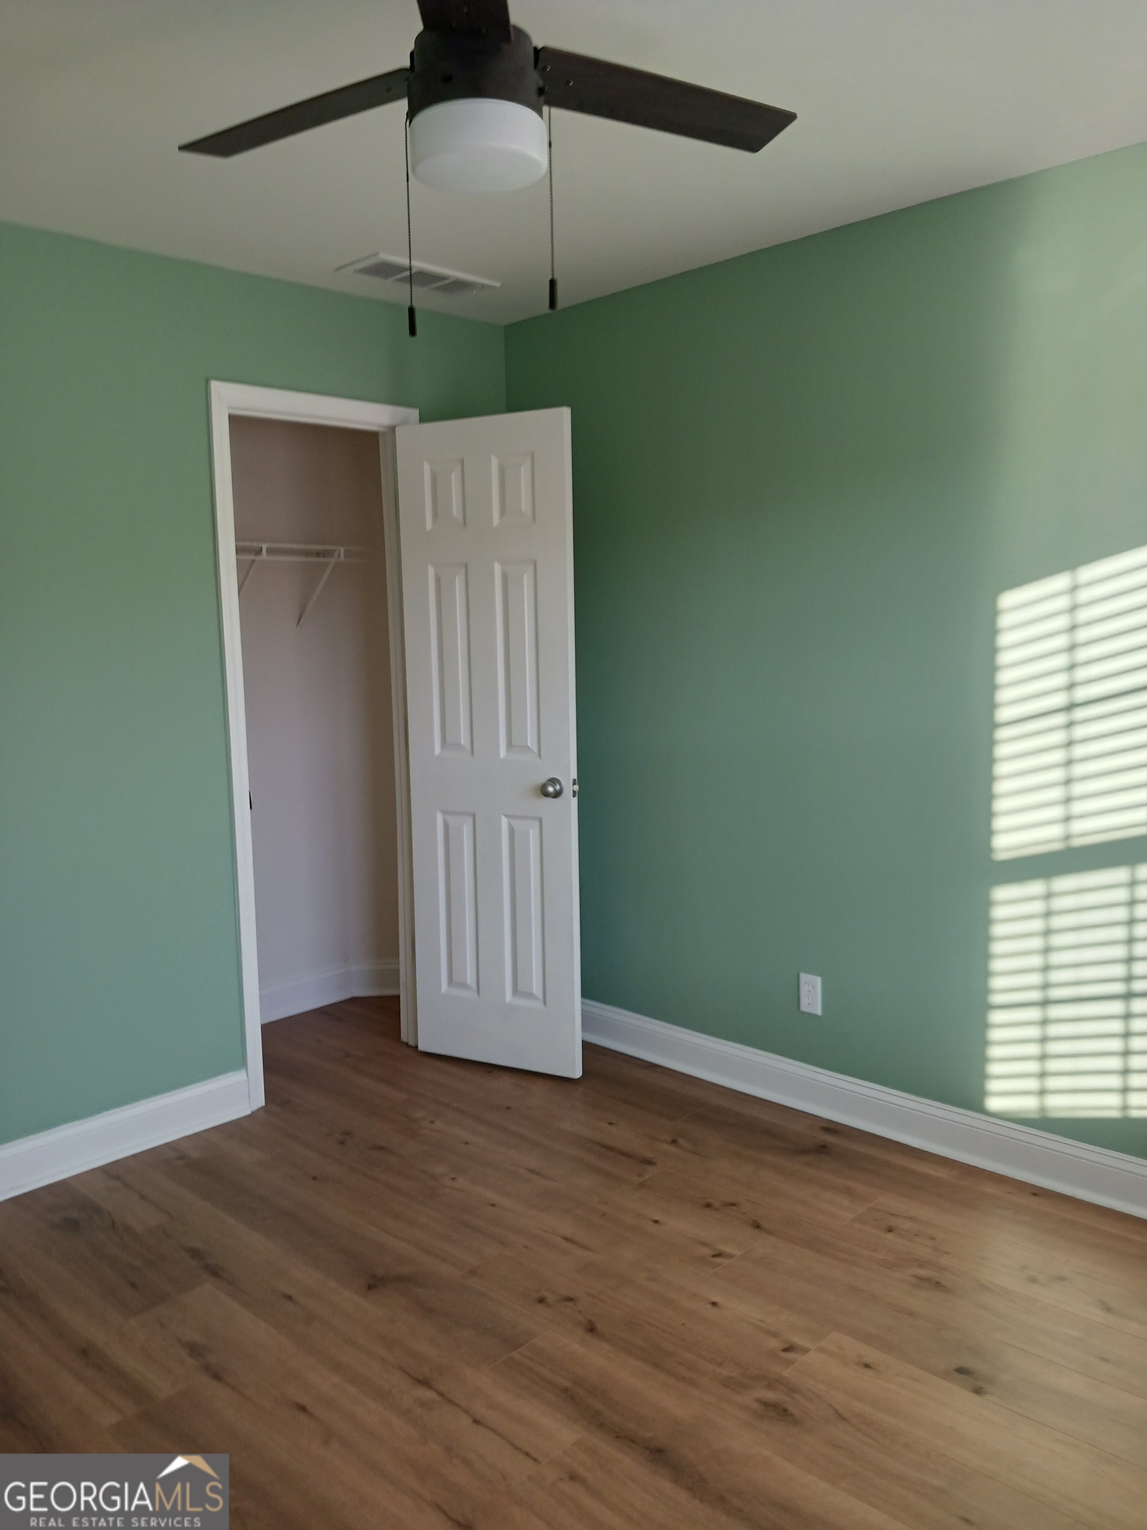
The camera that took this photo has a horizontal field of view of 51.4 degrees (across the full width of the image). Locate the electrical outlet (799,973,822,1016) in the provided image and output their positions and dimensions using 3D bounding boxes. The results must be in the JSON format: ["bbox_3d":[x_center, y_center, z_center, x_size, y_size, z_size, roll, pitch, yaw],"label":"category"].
[{"bbox_3d":[0.684,0.659,3.431,0.010,0.114,0.071,-8,9,-44],"label":"electrical outlet"}]

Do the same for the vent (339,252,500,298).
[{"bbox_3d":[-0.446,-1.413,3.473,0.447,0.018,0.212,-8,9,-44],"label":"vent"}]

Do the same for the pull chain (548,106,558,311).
[{"bbox_3d":[-0.032,-0.804,1.717,0.012,0.292,0.012,-1,7,0],"label":"pull chain"}]

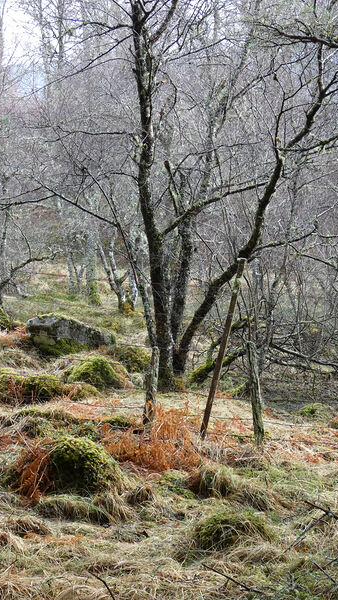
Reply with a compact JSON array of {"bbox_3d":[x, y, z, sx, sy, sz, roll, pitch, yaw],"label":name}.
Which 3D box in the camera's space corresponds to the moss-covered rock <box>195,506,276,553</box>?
[{"bbox_3d":[0.412,1.461,8.200,0.510,0.250,0.420,0,1,0],"label":"moss-covered rock"}]

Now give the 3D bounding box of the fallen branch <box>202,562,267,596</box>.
[{"bbox_3d":[0.349,1.531,7.050,0.080,0.110,0.500,-1,2,-41],"label":"fallen branch"}]

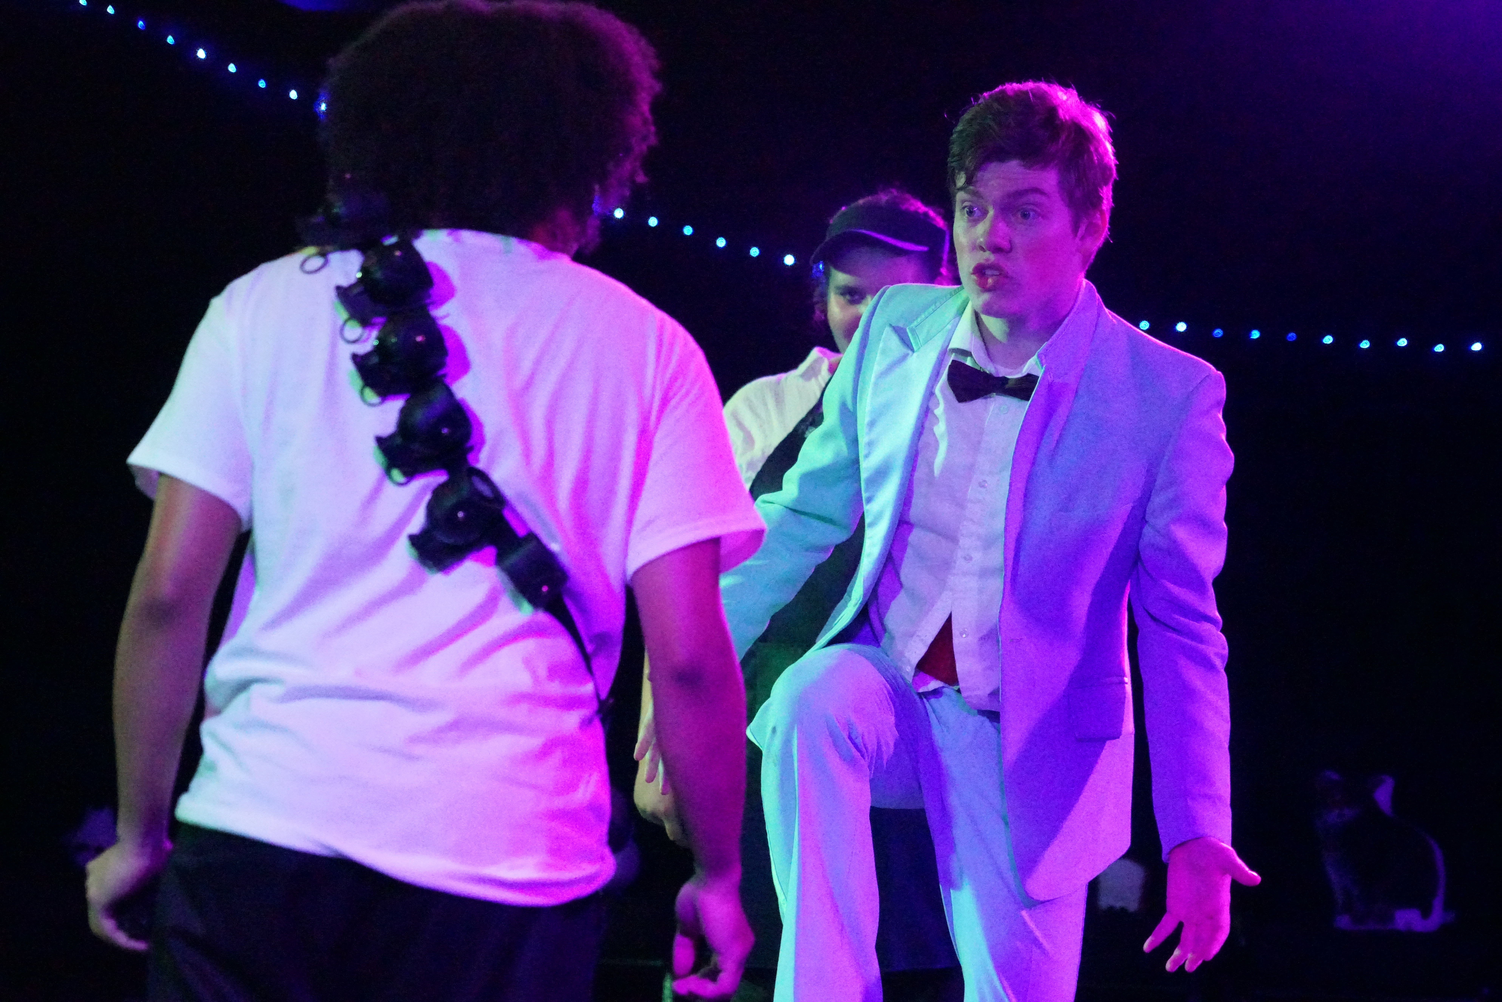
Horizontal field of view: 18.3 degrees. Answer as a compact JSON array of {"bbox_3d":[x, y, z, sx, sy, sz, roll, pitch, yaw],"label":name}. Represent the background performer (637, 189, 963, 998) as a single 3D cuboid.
[{"bbox_3d":[0.150,0.425,6.200,0.600,1.680,0.360,0,0,12],"label":"background performer"}]

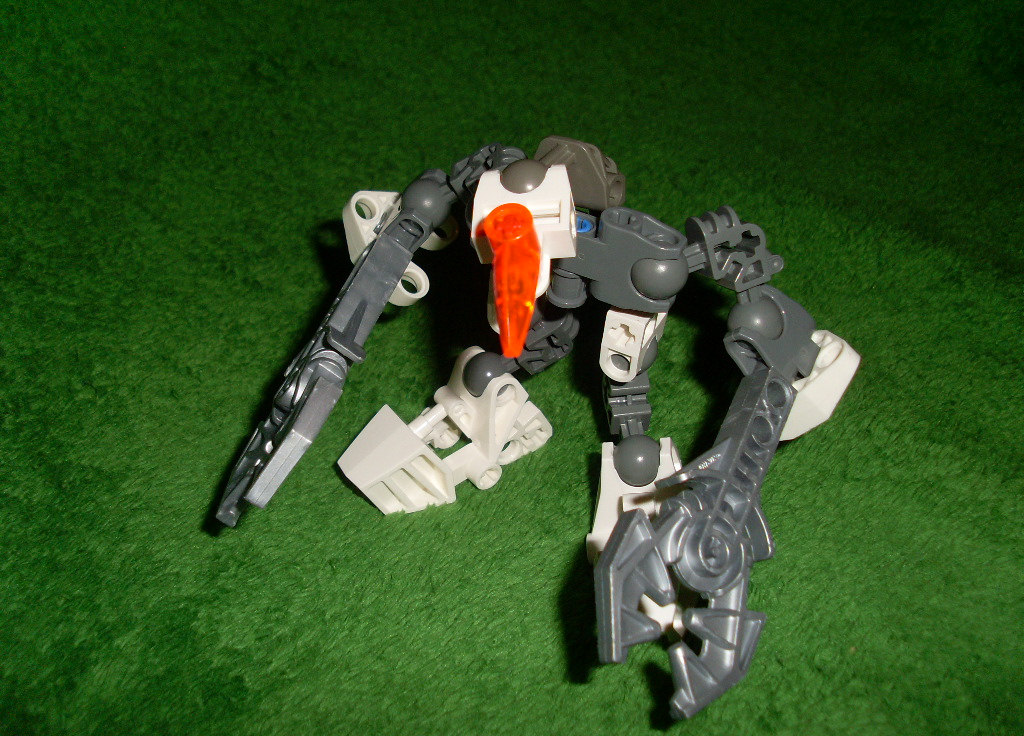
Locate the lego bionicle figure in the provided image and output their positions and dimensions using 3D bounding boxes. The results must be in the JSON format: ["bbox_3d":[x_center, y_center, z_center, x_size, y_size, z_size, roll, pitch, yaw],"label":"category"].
[{"bbox_3d":[0.007,-0.001,0.218,0.111,0.066,0.093,16,47,15],"label":"lego bionicle figure"}]

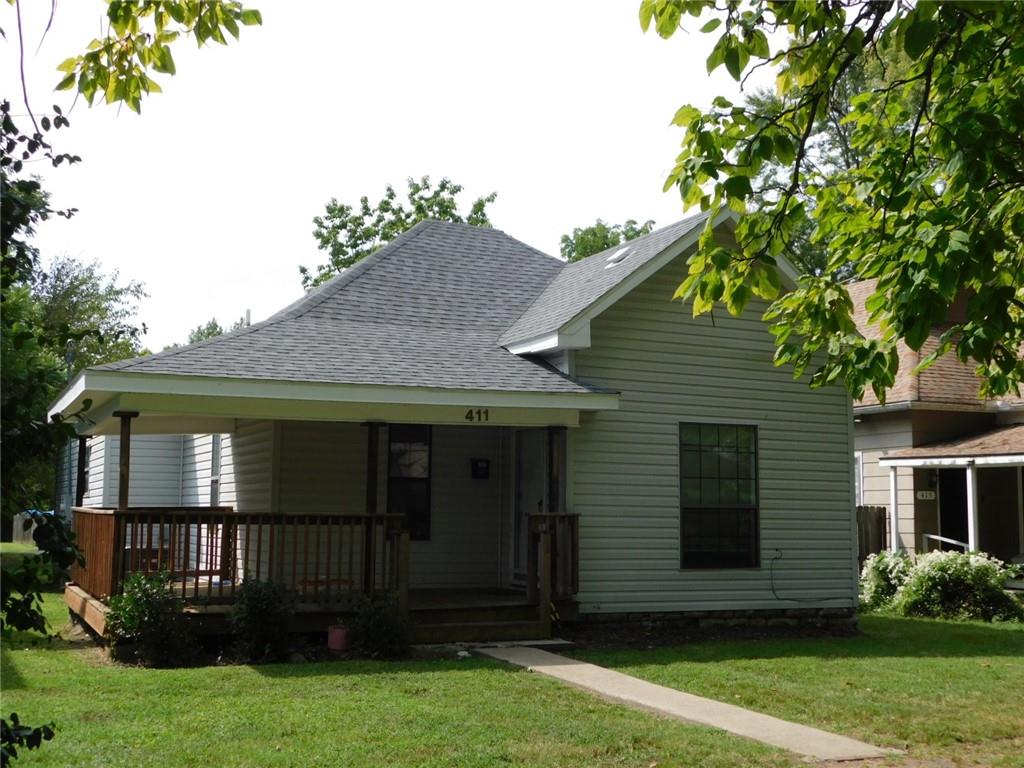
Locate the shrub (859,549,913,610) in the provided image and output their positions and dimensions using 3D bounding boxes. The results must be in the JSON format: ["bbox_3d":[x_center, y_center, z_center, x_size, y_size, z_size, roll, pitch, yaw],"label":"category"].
[{"bbox_3d":[5.871,3.081,18.600,0.950,0.980,0.900,3,-7,-25],"label":"shrub"}]

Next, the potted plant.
[{"bbox_3d":[-1.763,2.565,12.021,0.240,0.325,0.240,3,-7,-25],"label":"potted plant"}]

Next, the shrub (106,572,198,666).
[{"bbox_3d":[-3.408,2.232,11.216,0.850,0.880,0.800,3,-7,-25],"label":"shrub"}]

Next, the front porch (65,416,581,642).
[{"bbox_3d":[-2.425,1.770,14.460,5.350,2.450,4.400,3,-7,-25],"label":"front porch"}]

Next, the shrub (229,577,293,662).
[{"bbox_3d":[-2.467,2.329,11.654,0.640,0.810,0.620,3,-7,-25],"label":"shrub"}]

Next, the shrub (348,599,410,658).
[{"bbox_3d":[-1.372,2.502,12.158,0.610,0.630,0.580,0,-6,0],"label":"shrub"}]

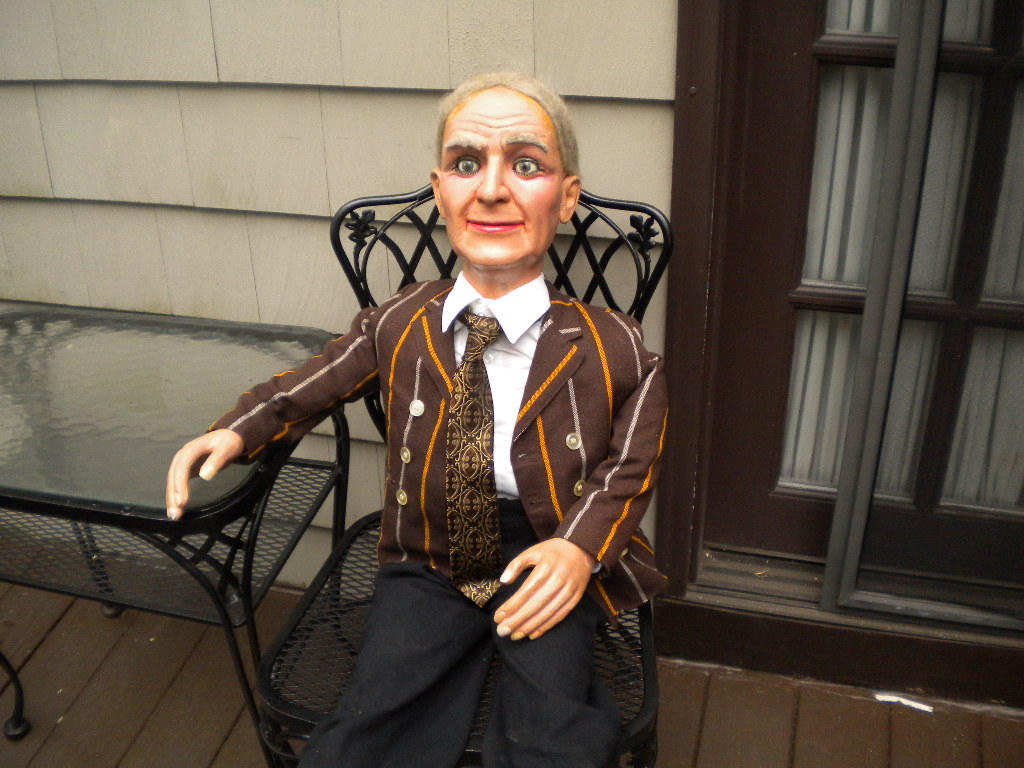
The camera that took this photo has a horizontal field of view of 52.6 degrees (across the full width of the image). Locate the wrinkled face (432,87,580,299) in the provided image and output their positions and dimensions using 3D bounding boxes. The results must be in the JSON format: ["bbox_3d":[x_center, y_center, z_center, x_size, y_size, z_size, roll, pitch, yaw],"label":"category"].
[{"bbox_3d":[-0.007,-0.198,1.075,0.157,0.212,0.155,1,8,9],"label":"wrinkled face"}]

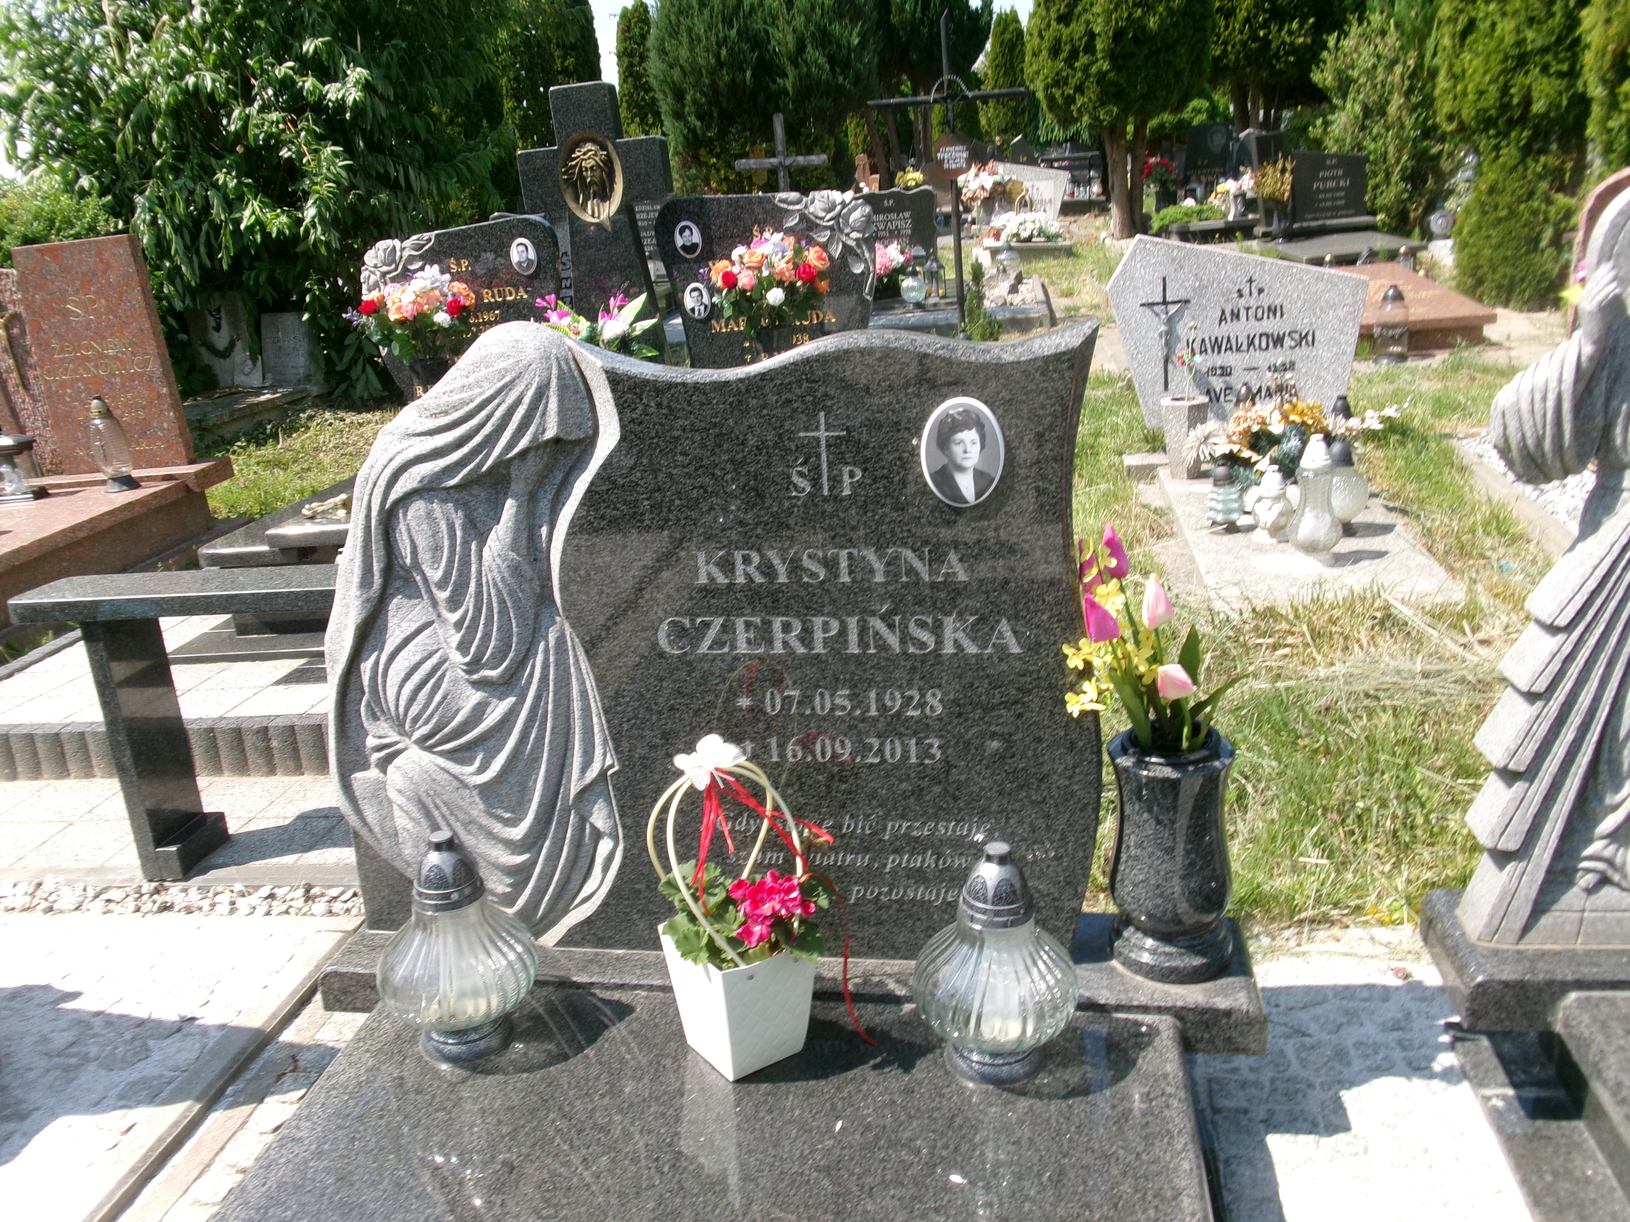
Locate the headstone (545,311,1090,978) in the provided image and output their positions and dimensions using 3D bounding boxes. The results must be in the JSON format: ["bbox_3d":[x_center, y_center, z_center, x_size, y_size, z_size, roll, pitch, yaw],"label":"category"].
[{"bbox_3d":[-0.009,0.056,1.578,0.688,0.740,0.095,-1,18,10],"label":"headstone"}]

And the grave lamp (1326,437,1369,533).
[{"bbox_3d":[1.505,-0.360,3.750,0.147,0.262,0.147,0,18,9],"label":"grave lamp"}]

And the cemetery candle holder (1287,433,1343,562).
[{"bbox_3d":[1.254,-0.287,3.272,0.127,0.305,0.127,-1,18,10],"label":"cemetery candle holder"}]

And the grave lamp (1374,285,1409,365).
[{"bbox_3d":[2.797,-1.391,6.400,0.165,0.360,0.165,0,18,9],"label":"grave lamp"}]

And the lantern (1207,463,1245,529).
[{"bbox_3d":[1.121,-0.316,3.602,0.103,0.175,0.103,-1,18,10],"label":"lantern"}]

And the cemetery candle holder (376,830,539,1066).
[{"bbox_3d":[-0.432,0.392,1.555,0.182,0.283,0.182,0,18,9],"label":"cemetery candle holder"}]

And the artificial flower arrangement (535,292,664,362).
[{"bbox_3d":[-0.626,-0.784,3.800,0.360,0.300,0.280,0,18,9],"label":"artificial flower arrangement"}]

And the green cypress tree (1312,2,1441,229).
[{"bbox_3d":[4.904,-4.232,11.532,1.075,1.912,1.022,-1,18,10],"label":"green cypress tree"}]

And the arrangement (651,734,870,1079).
[{"bbox_3d":[-0.072,0.316,1.462,0.180,0.389,0.160,-13,20,-25],"label":"arrangement"}]

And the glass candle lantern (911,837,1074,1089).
[{"bbox_3d":[0.199,0.388,1.470,0.182,0.283,0.182,0,18,9],"label":"glass candle lantern"}]

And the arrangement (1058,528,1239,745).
[{"bbox_3d":[0.392,0.035,1.538,0.195,0.245,0.160,0,18,9],"label":"arrangement"}]

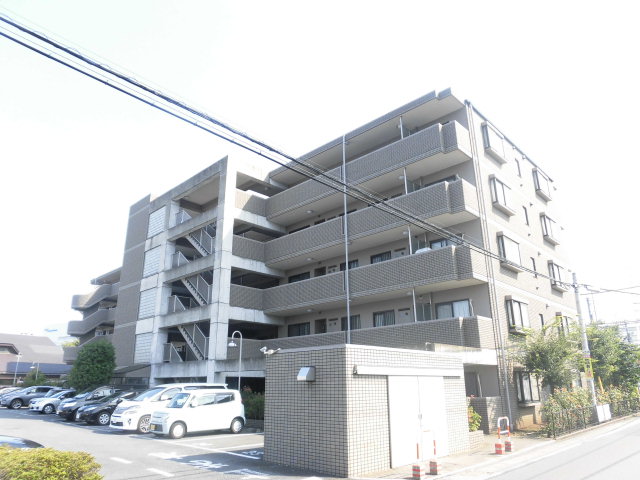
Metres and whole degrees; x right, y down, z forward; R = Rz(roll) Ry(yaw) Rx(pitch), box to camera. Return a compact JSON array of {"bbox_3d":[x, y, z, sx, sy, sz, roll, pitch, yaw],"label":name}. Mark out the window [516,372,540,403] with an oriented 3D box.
[{"bbox_3d":[8.623,6.003,18.218,0.280,1.250,1.830,-17,-25,41],"label":"window"}]

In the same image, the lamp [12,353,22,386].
[{"bbox_3d":[-30.633,13.950,44.667,0.450,4.900,0.500,-17,-25,41],"label":"lamp"}]

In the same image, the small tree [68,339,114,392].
[{"bbox_3d":[-16.706,9.943,32.665,3.300,5.000,3.300,-17,-25,41],"label":"small tree"}]

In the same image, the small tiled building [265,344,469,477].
[{"bbox_3d":[1.495,4.527,12.307,2.730,2.670,5.480,-17,-25,41],"label":"small tiled building"}]

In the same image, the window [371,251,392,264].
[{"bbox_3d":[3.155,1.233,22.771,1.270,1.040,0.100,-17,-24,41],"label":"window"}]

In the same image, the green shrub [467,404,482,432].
[{"bbox_3d":[4.650,5.585,13.936,0.750,0.870,0.800,-17,-25,41],"label":"green shrub"}]

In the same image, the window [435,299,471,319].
[{"bbox_3d":[5.668,3.206,18.762,1.620,1.350,0.140,-17,-25,41],"label":"window"}]

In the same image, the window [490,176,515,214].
[{"bbox_3d":[8.865,-2.109,21.501,0.300,1.540,1.950,-17,-25,41],"label":"window"}]

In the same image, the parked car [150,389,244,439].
[{"bbox_3d":[-4.628,6.498,16.795,1.475,1.625,3.395,-17,-24,41],"label":"parked car"}]

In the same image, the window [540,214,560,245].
[{"bbox_3d":[13.696,-0.666,26.418,0.260,1.460,1.950,-17,-24,41],"label":"window"}]

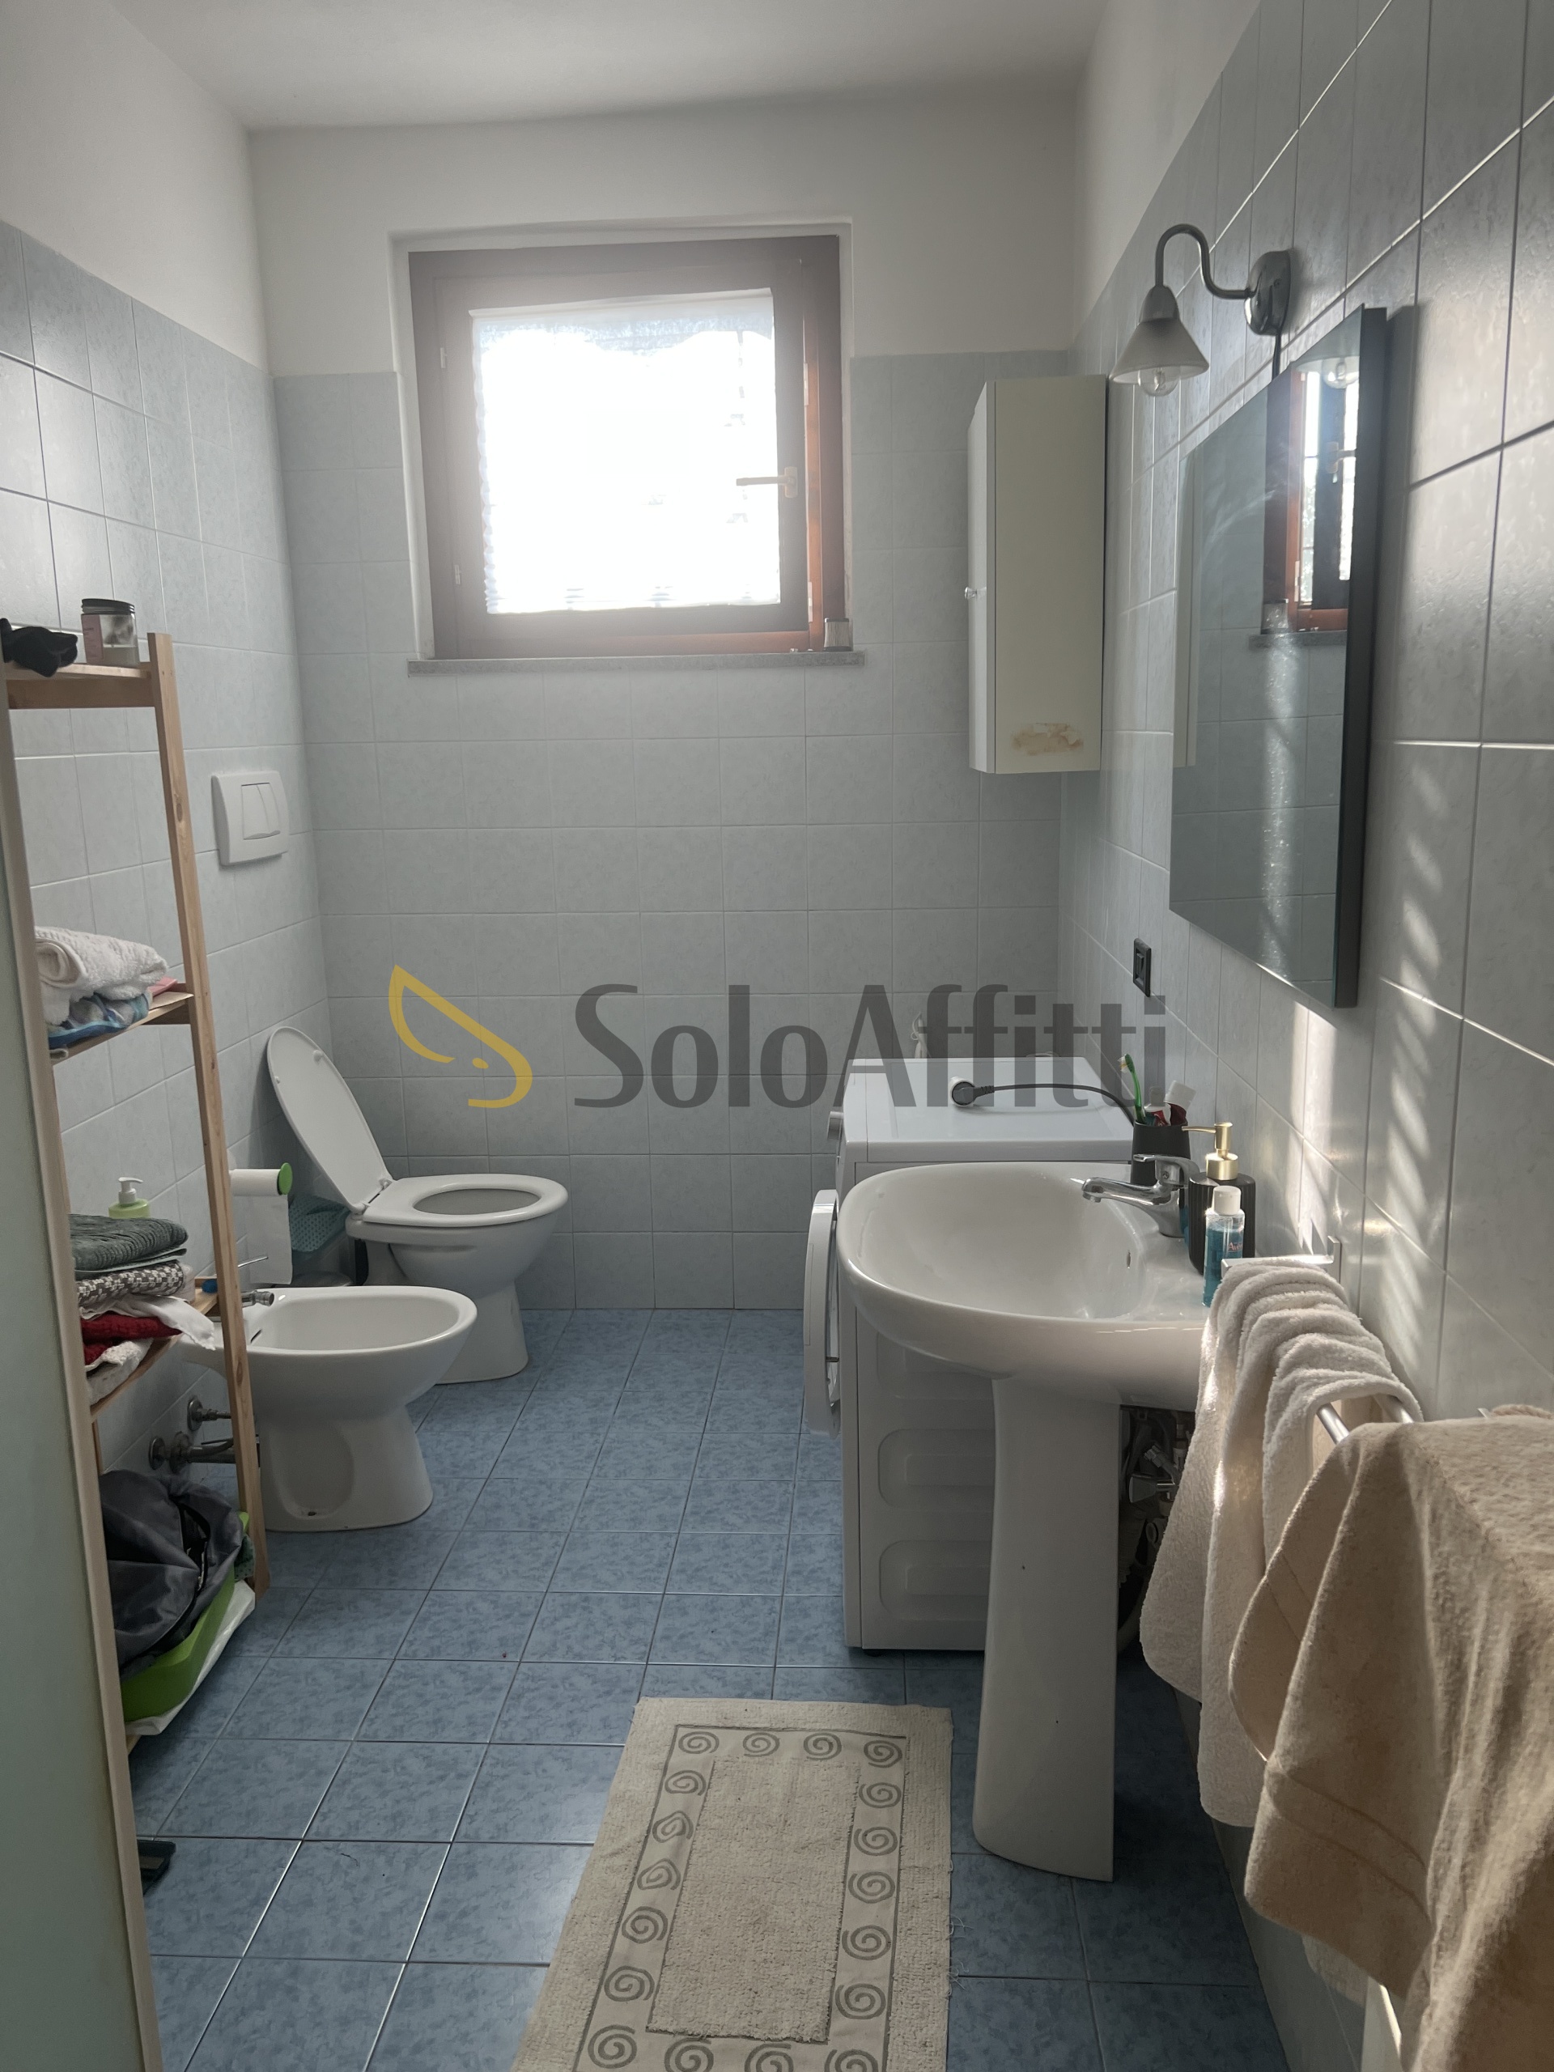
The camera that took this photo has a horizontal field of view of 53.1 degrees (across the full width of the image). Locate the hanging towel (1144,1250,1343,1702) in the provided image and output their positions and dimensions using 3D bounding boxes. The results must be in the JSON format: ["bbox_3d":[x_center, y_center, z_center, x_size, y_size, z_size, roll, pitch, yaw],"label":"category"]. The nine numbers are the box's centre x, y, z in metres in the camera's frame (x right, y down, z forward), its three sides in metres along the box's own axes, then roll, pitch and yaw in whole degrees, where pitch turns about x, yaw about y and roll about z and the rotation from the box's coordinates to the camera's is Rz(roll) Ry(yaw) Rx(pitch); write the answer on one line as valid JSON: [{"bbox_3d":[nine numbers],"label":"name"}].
[{"bbox_3d":[0.437,0.426,1.461,0.166,0.433,0.135,0,11,4],"label":"hanging towel"}]

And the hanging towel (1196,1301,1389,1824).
[{"bbox_3d":[0.437,0.464,1.317,0.145,0.446,0.180,0,11,4],"label":"hanging towel"}]

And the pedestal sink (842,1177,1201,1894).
[{"bbox_3d":[0.323,0.636,1.981,0.483,0.835,0.602,0,11,4],"label":"pedestal sink"}]

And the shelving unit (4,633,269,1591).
[{"bbox_3d":[-1.048,0.233,2.215,0.278,1.590,0.642,0,11,4],"label":"shelving unit"}]

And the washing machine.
[{"bbox_3d":[0.302,0.512,2.647,0.487,0.850,0.572,0,12,4],"label":"washing machine"}]

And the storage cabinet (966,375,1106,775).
[{"bbox_3d":[0.519,-0.904,3.166,0.217,0.713,0.501,0,11,4],"label":"storage cabinet"}]

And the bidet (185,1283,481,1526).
[{"bbox_3d":[-0.834,0.705,2.894,0.572,0.386,0.346,0,11,4],"label":"bidet"}]

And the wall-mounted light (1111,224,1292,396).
[{"bbox_3d":[0.447,-0.774,1.659,0.174,0.172,0.104,0,11,4],"label":"wall-mounted light"}]

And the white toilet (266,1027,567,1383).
[{"bbox_3d":[-0.790,0.374,3.559,0.635,0.800,0.372,0,12,4],"label":"white toilet"}]

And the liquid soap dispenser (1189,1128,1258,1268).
[{"bbox_3d":[0.492,0.181,1.712,0.074,0.161,0.070,2,12,17],"label":"liquid soap dispenser"}]

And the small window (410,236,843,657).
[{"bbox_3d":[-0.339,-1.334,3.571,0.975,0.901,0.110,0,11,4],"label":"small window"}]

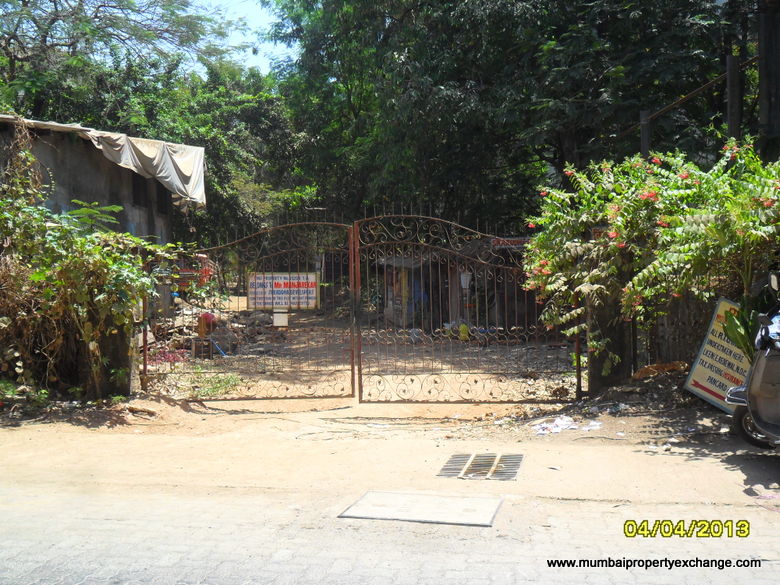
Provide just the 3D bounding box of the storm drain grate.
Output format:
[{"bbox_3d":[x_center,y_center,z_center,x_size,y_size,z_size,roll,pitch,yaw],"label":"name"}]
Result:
[{"bbox_3d":[0.659,1.256,5.953,0.537,0.050,0.850,-1,0,13],"label":"storm drain grate"}]

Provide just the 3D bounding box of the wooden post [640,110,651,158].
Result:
[{"bbox_3d":[3.850,-0.739,12.486,0.130,3.980,0.130,-1,0,13],"label":"wooden post"}]

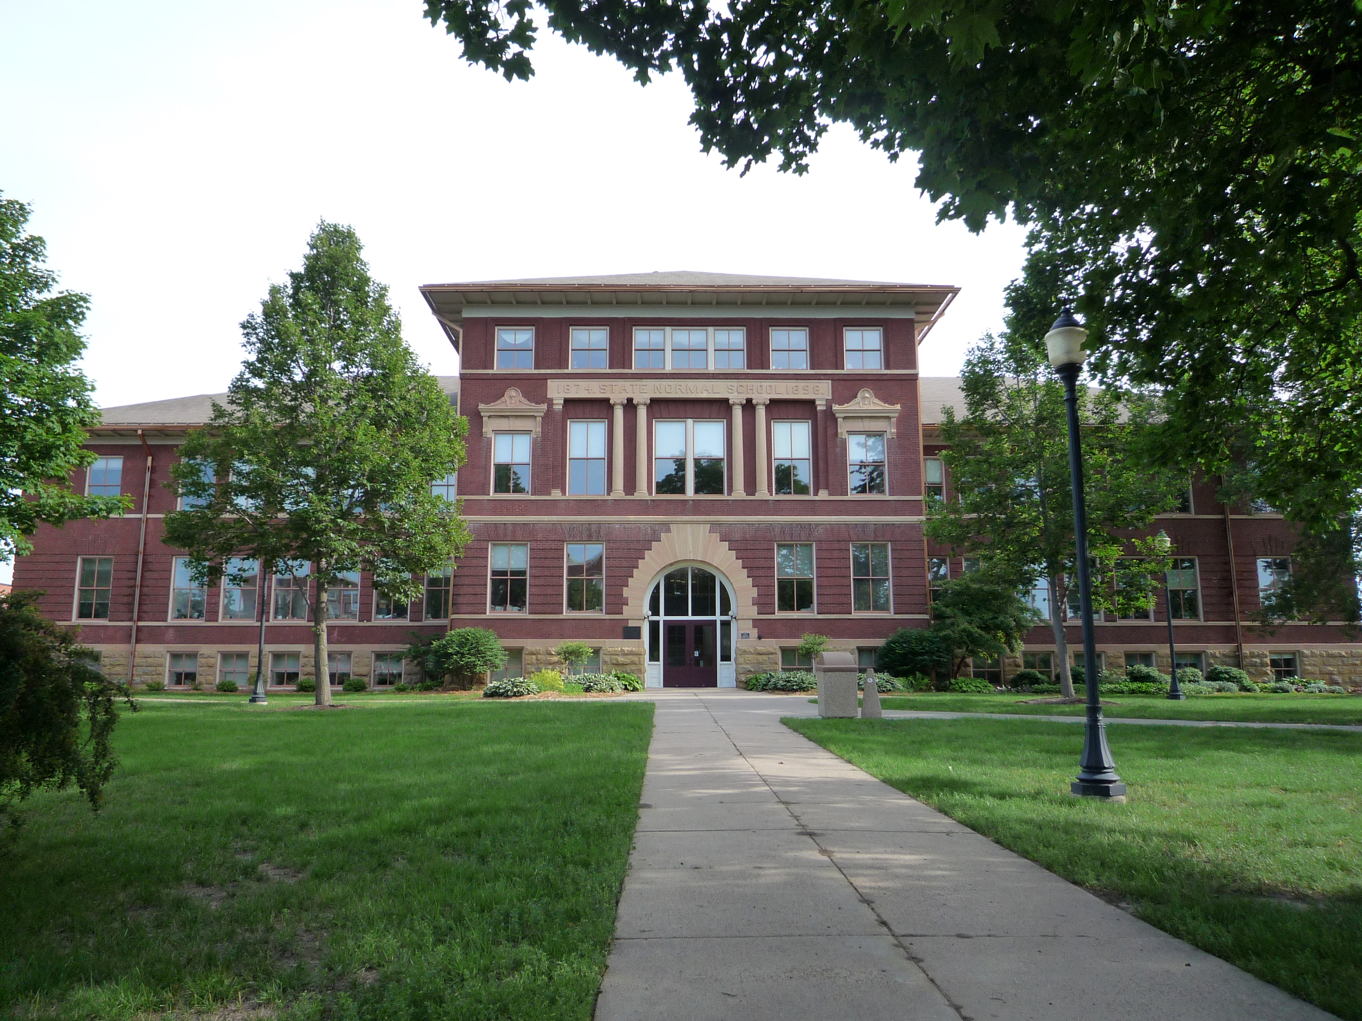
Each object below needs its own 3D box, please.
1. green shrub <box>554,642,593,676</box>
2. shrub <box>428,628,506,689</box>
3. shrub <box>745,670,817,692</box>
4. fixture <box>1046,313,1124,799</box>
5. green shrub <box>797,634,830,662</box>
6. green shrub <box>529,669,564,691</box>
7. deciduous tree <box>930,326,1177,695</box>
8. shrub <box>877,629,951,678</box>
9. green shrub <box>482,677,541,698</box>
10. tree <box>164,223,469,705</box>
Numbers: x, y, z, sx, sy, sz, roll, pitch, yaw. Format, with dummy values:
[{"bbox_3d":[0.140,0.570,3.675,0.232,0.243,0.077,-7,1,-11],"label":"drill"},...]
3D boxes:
[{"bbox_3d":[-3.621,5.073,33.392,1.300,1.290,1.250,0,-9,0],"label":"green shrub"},{"bbox_3d":[-7.180,5.001,33.172,2.600,2.060,2.450,0,-9,0],"label":"shrub"},{"bbox_3d":[3.441,5.735,33.035,2.500,0.700,1.400,0,-9,0],"label":"shrub"},{"bbox_3d":[3.781,0.324,9.301,0.480,4.660,0.480,0,-9,0],"label":"fixture"},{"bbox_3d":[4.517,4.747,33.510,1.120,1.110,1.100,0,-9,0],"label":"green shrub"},{"bbox_3d":[-4.291,5.434,31.401,1.080,0.700,1.000,0,-9,0],"label":"green shrub"},{"bbox_3d":[10.550,-0.014,27.954,7.200,10.600,7.000,0,-9,0],"label":"deciduous tree"},{"bbox_3d":[7.996,5.043,33.692,2.550,1.950,2.400,0,-9,0],"label":"shrub"},{"bbox_3d":[-5.099,5.331,29.689,1.750,0.600,1.350,0,-9,0],"label":"green shrub"},{"bbox_3d":[-9.350,-1.449,25.402,7.700,12.750,7.500,0,-9,0],"label":"tree"}]

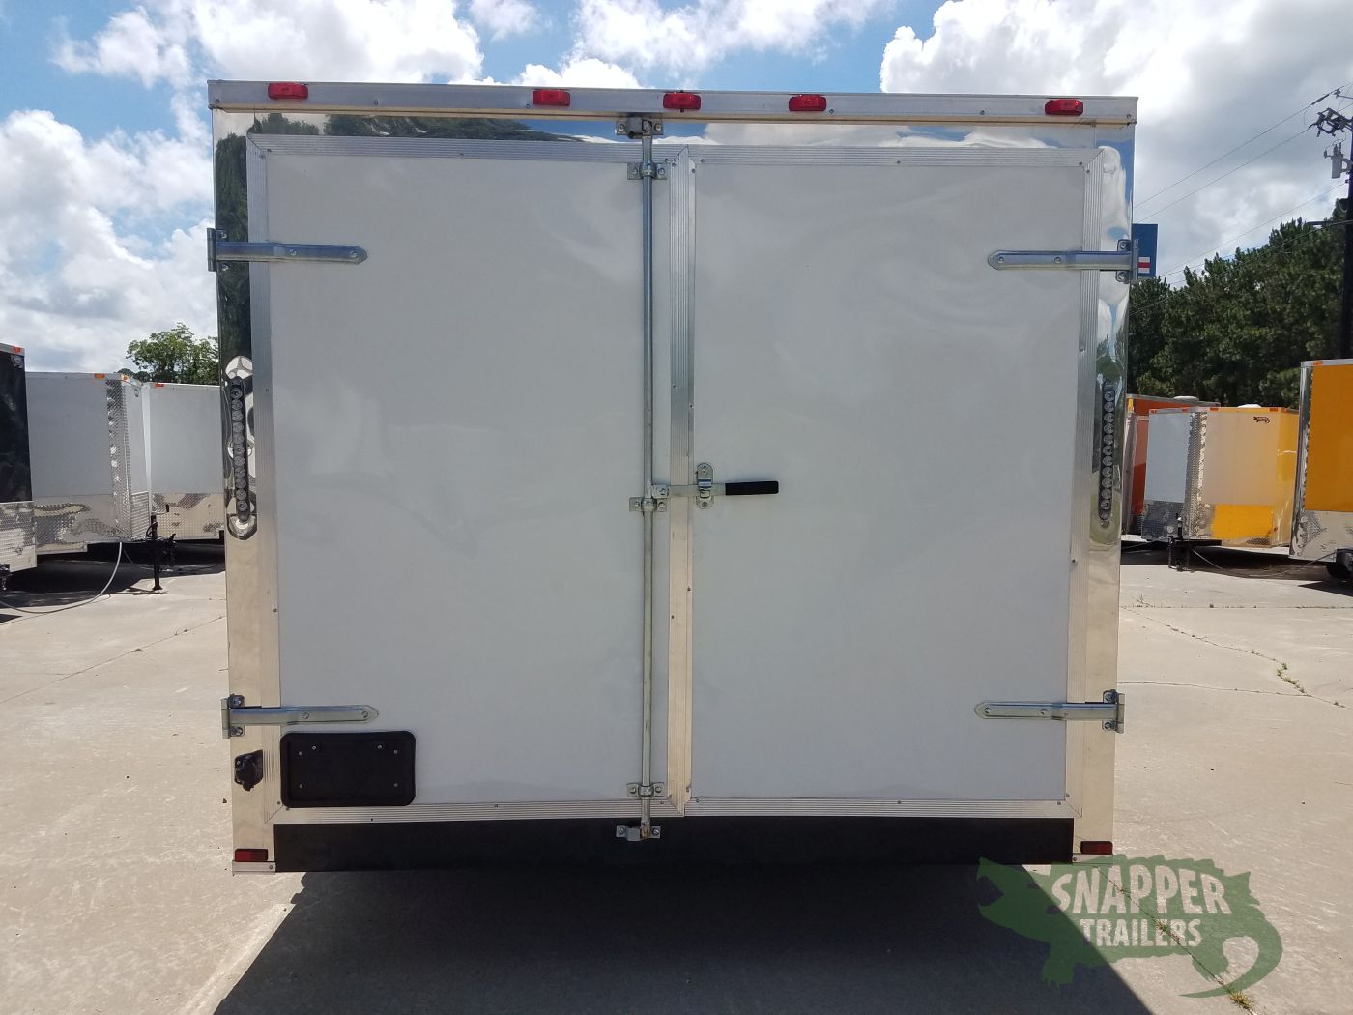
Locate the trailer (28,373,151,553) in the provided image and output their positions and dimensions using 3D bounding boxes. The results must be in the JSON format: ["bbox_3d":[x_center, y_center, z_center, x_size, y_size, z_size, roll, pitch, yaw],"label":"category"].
[{"bbox_3d":[-8.507,-0.452,13.331,4.900,2.421,2.100,2,4,31],"label":"trailer"}]

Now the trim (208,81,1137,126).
[{"bbox_3d":[0.014,-1.107,2.800,2.560,0.078,0.060,0,4,-2],"label":"trim"}]

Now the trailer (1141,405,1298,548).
[{"bbox_3d":[9.090,-0.417,16.051,4.600,2.184,1.950,-3,4,-40],"label":"trailer"}]

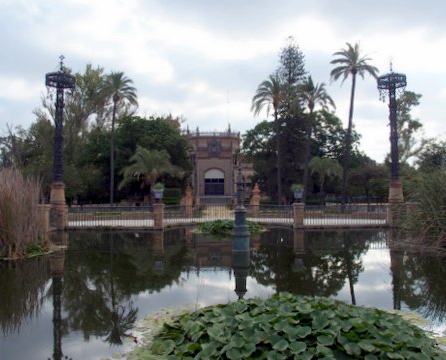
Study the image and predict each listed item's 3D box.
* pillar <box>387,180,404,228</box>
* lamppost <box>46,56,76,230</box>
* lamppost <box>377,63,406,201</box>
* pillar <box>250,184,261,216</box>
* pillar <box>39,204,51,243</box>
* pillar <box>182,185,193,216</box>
[{"bbox_3d":[9.352,1.285,21.052,0.900,2.517,0.900,0,-2,0],"label":"pillar"},{"bbox_3d":[-8.431,-1.930,20.086,1.500,9.044,1.500,0,-2,0],"label":"lamppost"},{"bbox_3d":[9.370,-2.454,21.160,1.500,7.782,1.500,0,-2,0],"label":"lamppost"},{"bbox_3d":[2.488,1.577,29.551,0.850,2.470,0.850,0,-2,0],"label":"pillar"},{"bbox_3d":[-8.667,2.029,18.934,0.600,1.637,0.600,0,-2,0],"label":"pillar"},{"bbox_3d":[-2.701,1.577,29.551,0.850,2.470,0.850,0,-2,0],"label":"pillar"}]

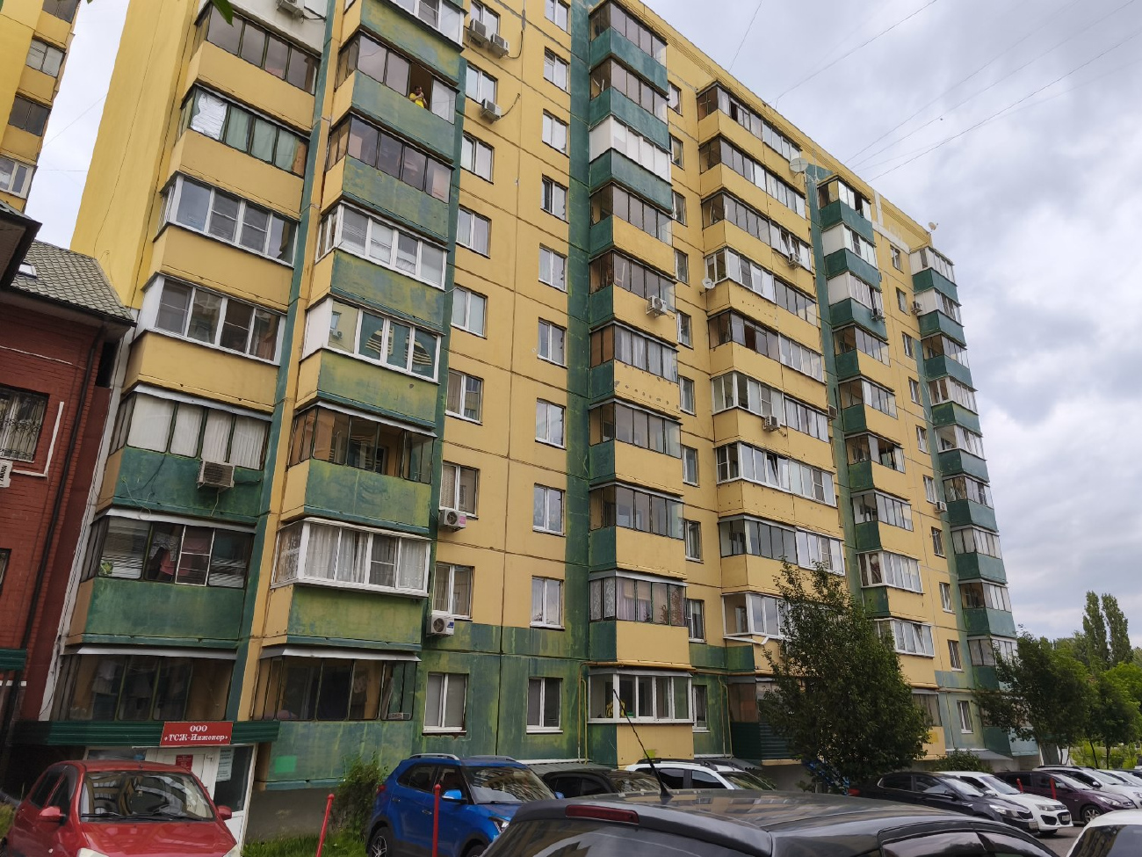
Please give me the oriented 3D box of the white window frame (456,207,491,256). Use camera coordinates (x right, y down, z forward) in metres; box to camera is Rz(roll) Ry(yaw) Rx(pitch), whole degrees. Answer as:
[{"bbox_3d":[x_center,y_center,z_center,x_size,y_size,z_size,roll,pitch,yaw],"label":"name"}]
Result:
[{"bbox_3d":[-3.060,-6.197,23.948,1.220,1.410,0.160,17,-26,-38],"label":"white window frame"}]

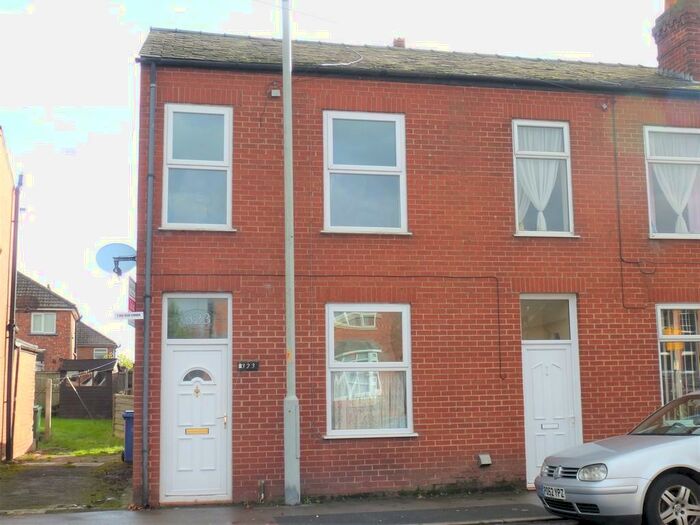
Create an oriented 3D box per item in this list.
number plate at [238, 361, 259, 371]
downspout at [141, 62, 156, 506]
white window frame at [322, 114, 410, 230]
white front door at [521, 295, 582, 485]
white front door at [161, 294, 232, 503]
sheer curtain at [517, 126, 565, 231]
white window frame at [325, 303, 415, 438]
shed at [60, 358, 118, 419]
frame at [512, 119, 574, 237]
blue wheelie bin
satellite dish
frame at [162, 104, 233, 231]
[{"bbox_3d":[-1.327,1.356,10.856,0.264,0.121,0.020,1,-7,-11],"label":"number plate"},{"bbox_3d":[-2.593,0.187,10.695,0.085,5.841,0.100,1,-7,-11],"label":"downspout"},{"bbox_3d":[0.219,-1.253,11.534,1.210,1.716,0.120,1,-7,-11],"label":"white window frame"},{"bbox_3d":[2.878,1.801,11.794,0.900,2.680,0.100,1,-7,-11],"label":"white front door"},{"bbox_3d":[-1.990,1.741,10.770,0.905,2.660,0.100,1,-7,-11],"label":"white front door"},{"bbox_3d":[2.796,-1.229,12.188,0.840,1.620,0.100,1,-7,-11],"label":"sheer curtain"},{"bbox_3d":[0.268,1.465,11.212,1.221,1.787,0.120,1,-7,-11],"label":"white window frame"},{"bbox_3d":[-9.062,4.399,28.979,1.850,2.060,1.550,0,-7,-6],"label":"shed"},{"bbox_3d":[2.812,-1.225,12.057,0.913,1.716,0.120,1,-7,-11],"label":"frame"},{"bbox_3d":[-4.316,3.506,16.889,0.580,1.050,0.720,1,-7,-11],"label":"blue wheelie bin"},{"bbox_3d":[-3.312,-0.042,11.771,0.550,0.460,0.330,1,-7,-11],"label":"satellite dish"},{"bbox_3d":[-2.029,-1.274,11.089,0.929,1.710,0.120,1,-7,-11],"label":"frame"}]

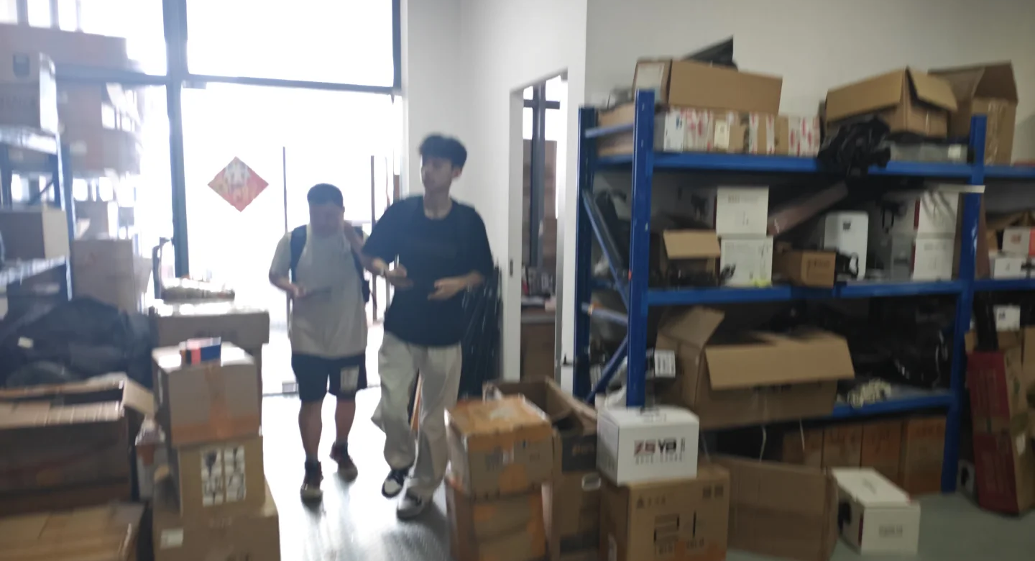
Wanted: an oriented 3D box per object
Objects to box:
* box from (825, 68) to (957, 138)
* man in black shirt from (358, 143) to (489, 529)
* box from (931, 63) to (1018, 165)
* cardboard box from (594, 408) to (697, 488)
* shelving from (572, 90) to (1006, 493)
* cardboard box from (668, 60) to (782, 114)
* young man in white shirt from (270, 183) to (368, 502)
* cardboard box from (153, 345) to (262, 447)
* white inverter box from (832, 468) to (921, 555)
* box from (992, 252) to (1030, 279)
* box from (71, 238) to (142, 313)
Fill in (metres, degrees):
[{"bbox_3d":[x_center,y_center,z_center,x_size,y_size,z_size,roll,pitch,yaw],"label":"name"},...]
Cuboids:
[{"bbox_3d":[1.985,-0.926,3.838,0.355,0.294,0.498,-2,7,-25],"label":"box"},{"bbox_3d":[-0.439,0.226,3.489,0.604,1.797,0.438,2,6,13],"label":"man in black shirt"},{"bbox_3d":[2.473,-0.880,3.926,0.325,0.528,0.355,-2,7,-22],"label":"box"},{"bbox_3d":[0.535,0.676,2.974,0.353,0.242,0.219,-1,7,-17],"label":"cardboard box"},{"bbox_3d":[1.338,0.142,3.637,2.023,1.971,0.566,-2,7,-20],"label":"shelving"},{"bbox_3d":[0.901,-0.866,3.335,0.740,0.189,0.234,-3,7,-32],"label":"cardboard box"},{"bbox_3d":[-0.996,0.296,3.697,0.498,1.601,0.438,1,6,-1],"label":"young man in white shirt"},{"bbox_3d":[-1.064,0.375,2.447,0.275,0.231,0.378,-3,7,-31],"label":"cardboard box"},{"bbox_3d":[1.628,1.059,3.296,0.232,0.228,0.378,1,6,3],"label":"white inverter box"},{"bbox_3d":[2.618,-0.076,3.958,0.263,0.115,0.227,-2,7,-20],"label":"box"},{"bbox_3d":[-1.774,-0.019,3.099,0.242,0.347,0.242,-2,7,-25],"label":"box"}]

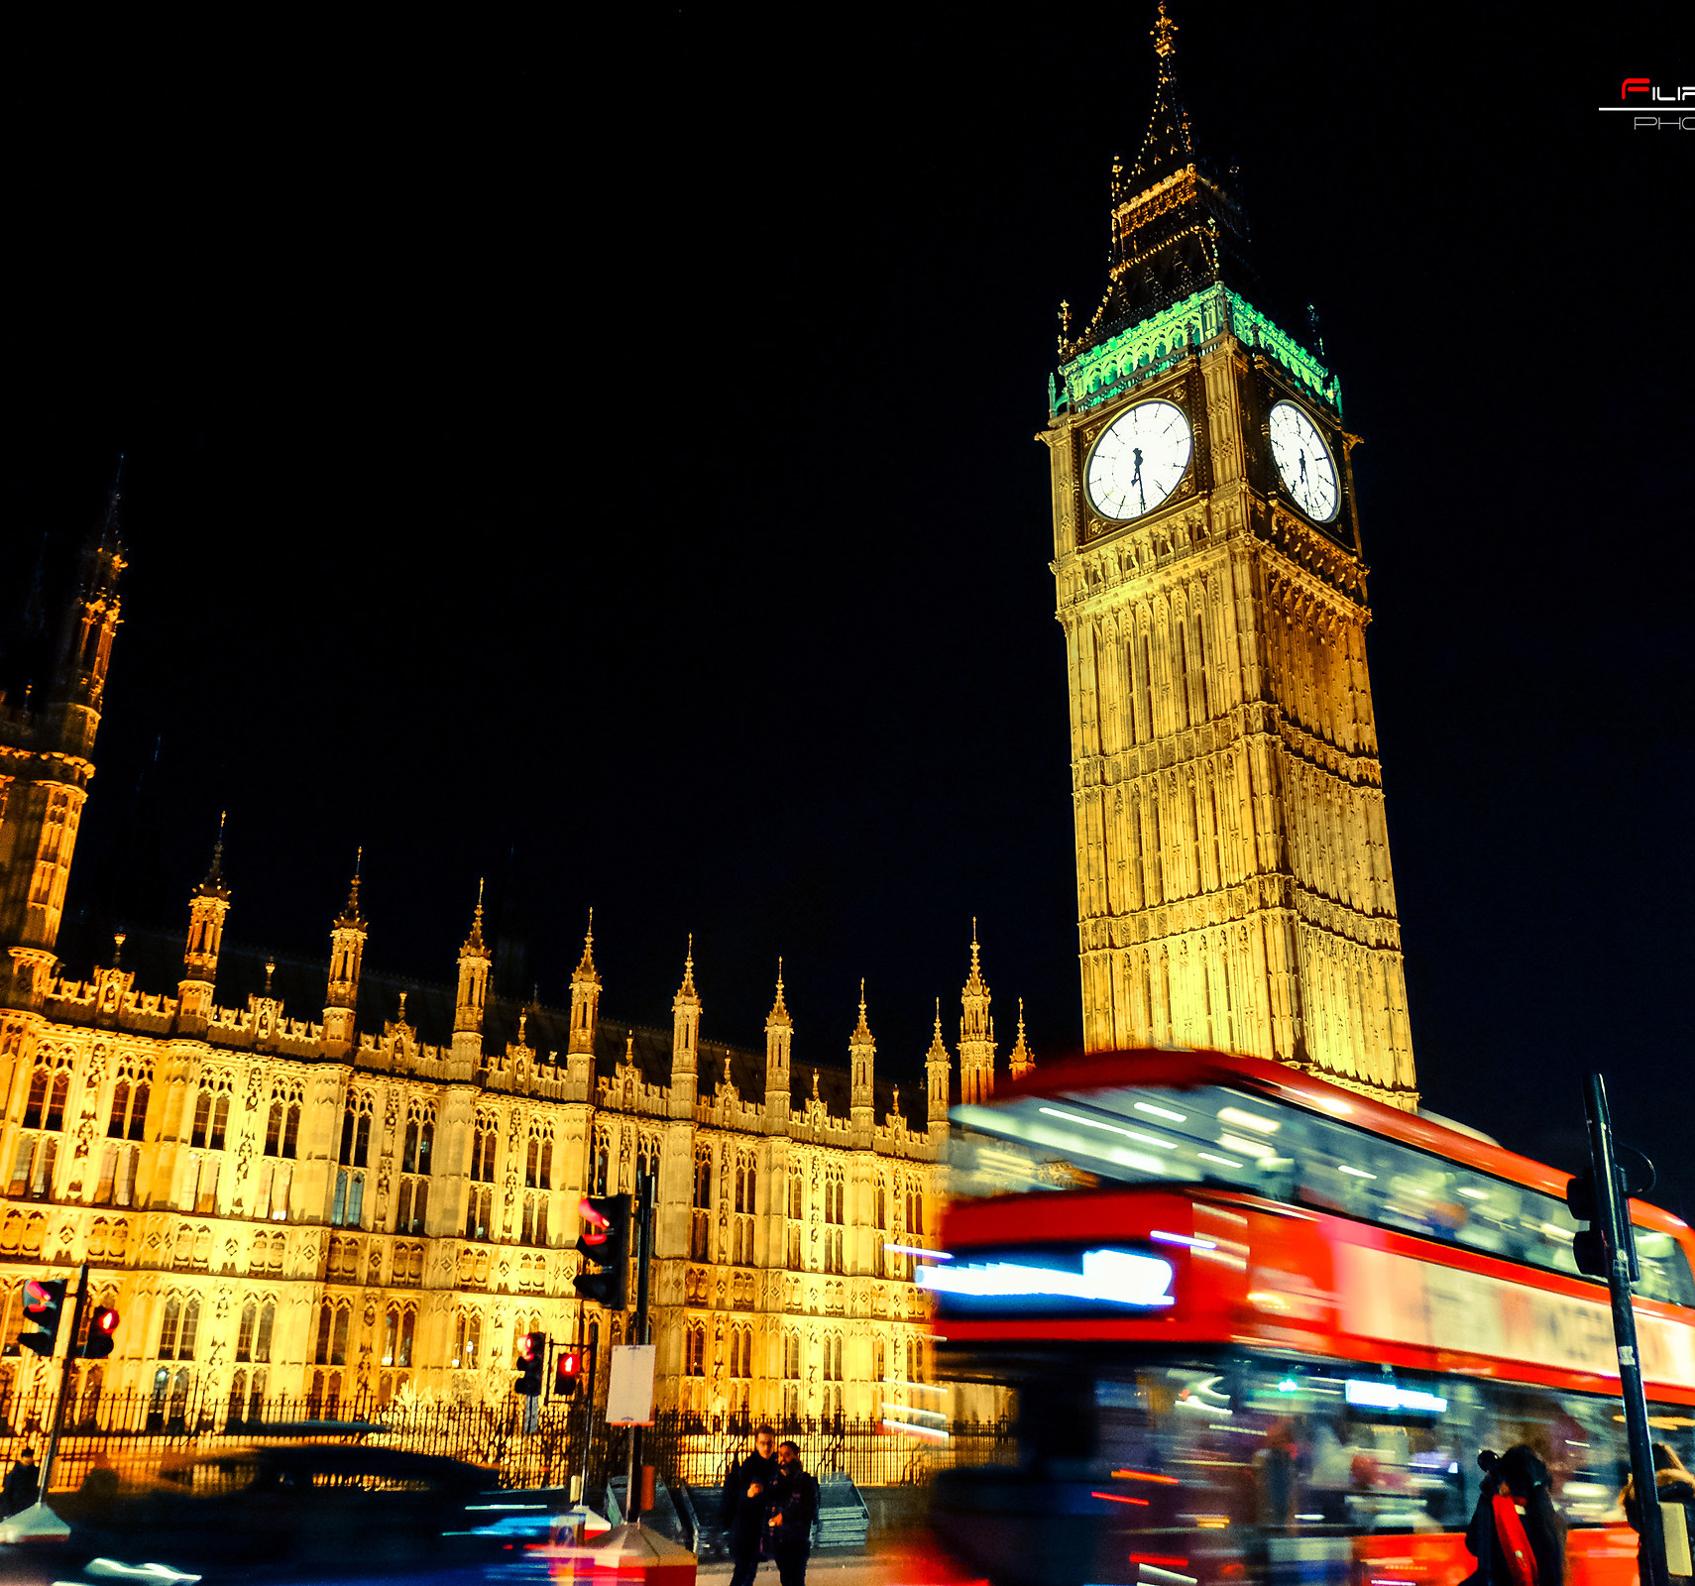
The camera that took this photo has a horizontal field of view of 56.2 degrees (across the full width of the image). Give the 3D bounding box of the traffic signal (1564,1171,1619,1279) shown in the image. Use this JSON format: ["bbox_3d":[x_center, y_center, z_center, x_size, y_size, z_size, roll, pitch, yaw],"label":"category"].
[{"bbox_3d":[4.087,2.342,8.600,0.280,0.580,0.230,19,-28,-39],"label":"traffic signal"}]

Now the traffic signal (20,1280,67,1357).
[{"bbox_3d":[-9.637,6.289,19.000,0.340,0.890,0.310,19,-28,-39],"label":"traffic signal"}]

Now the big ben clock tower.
[{"bbox_3d":[21.381,-10.968,92.817,13.600,96.300,13.600,21,-30,-40],"label":"big ben clock tower"}]

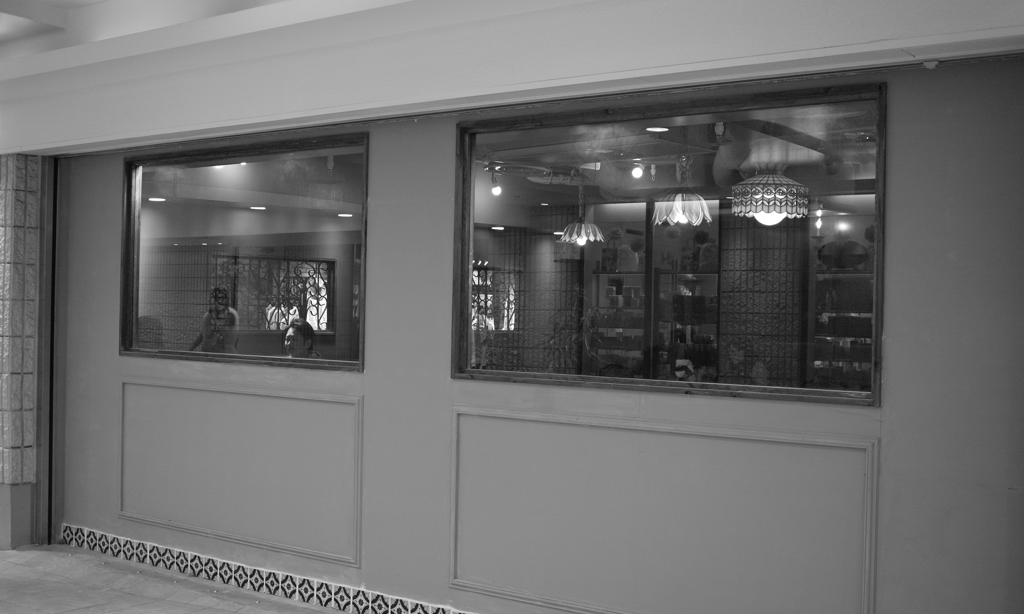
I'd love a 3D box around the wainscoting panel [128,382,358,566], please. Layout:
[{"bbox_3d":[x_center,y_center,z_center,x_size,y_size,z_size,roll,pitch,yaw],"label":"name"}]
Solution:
[{"bbox_3d":[-1.405,0.776,5.740,1.822,0.773,0.030,1,-1,36],"label":"wainscoting panel"}]

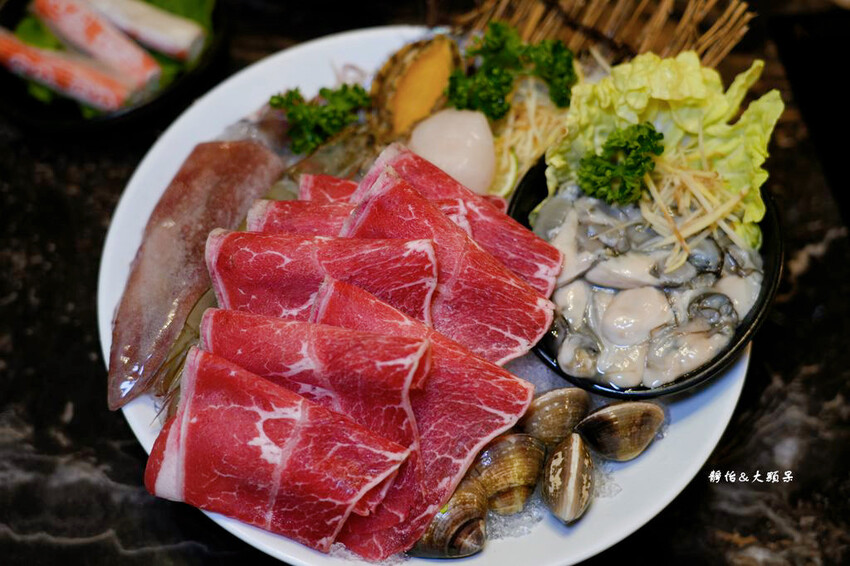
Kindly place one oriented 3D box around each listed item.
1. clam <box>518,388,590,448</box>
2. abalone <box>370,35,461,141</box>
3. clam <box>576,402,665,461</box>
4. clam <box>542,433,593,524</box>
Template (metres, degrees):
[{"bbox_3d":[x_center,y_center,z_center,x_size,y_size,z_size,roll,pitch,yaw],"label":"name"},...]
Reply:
[{"bbox_3d":[0.060,0.064,0.566,0.041,0.034,0.023,-25,71,-12],"label":"clam"},{"bbox_3d":[-0.005,-0.107,0.659,0.049,0.026,0.065,32,77,-22],"label":"abalone"},{"bbox_3d":[0.092,0.070,0.567,0.043,0.035,0.022,-7,61,-7],"label":"clam"},{"bbox_3d":[0.066,0.090,0.554,0.023,0.035,0.044,7,72,-5],"label":"clam"}]

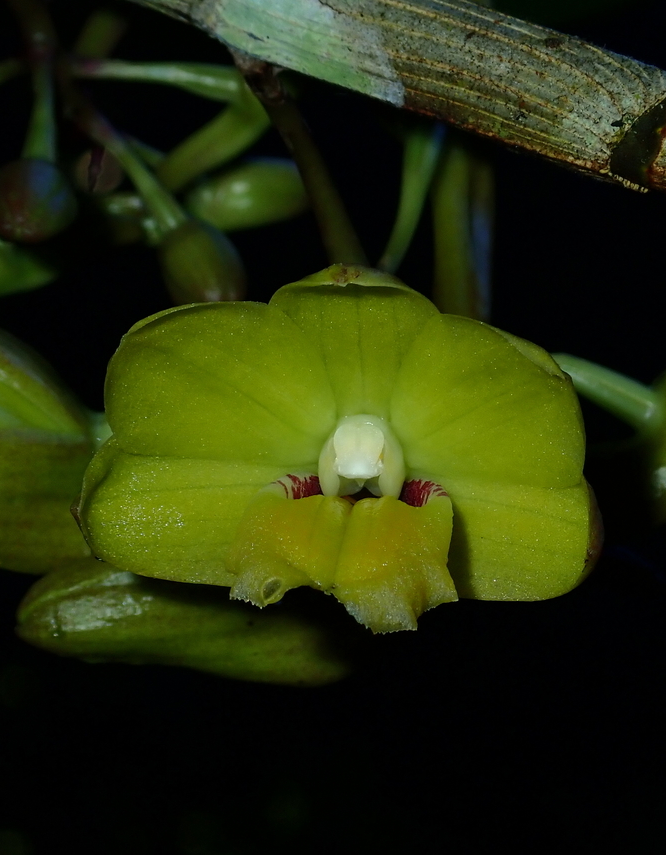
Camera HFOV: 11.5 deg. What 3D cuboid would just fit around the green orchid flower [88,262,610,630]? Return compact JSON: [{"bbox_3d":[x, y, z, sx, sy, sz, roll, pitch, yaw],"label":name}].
[{"bbox_3d":[0.000,0.001,0.168,0.026,0.018,0.015,0,5,6],"label":"green orchid flower"}]

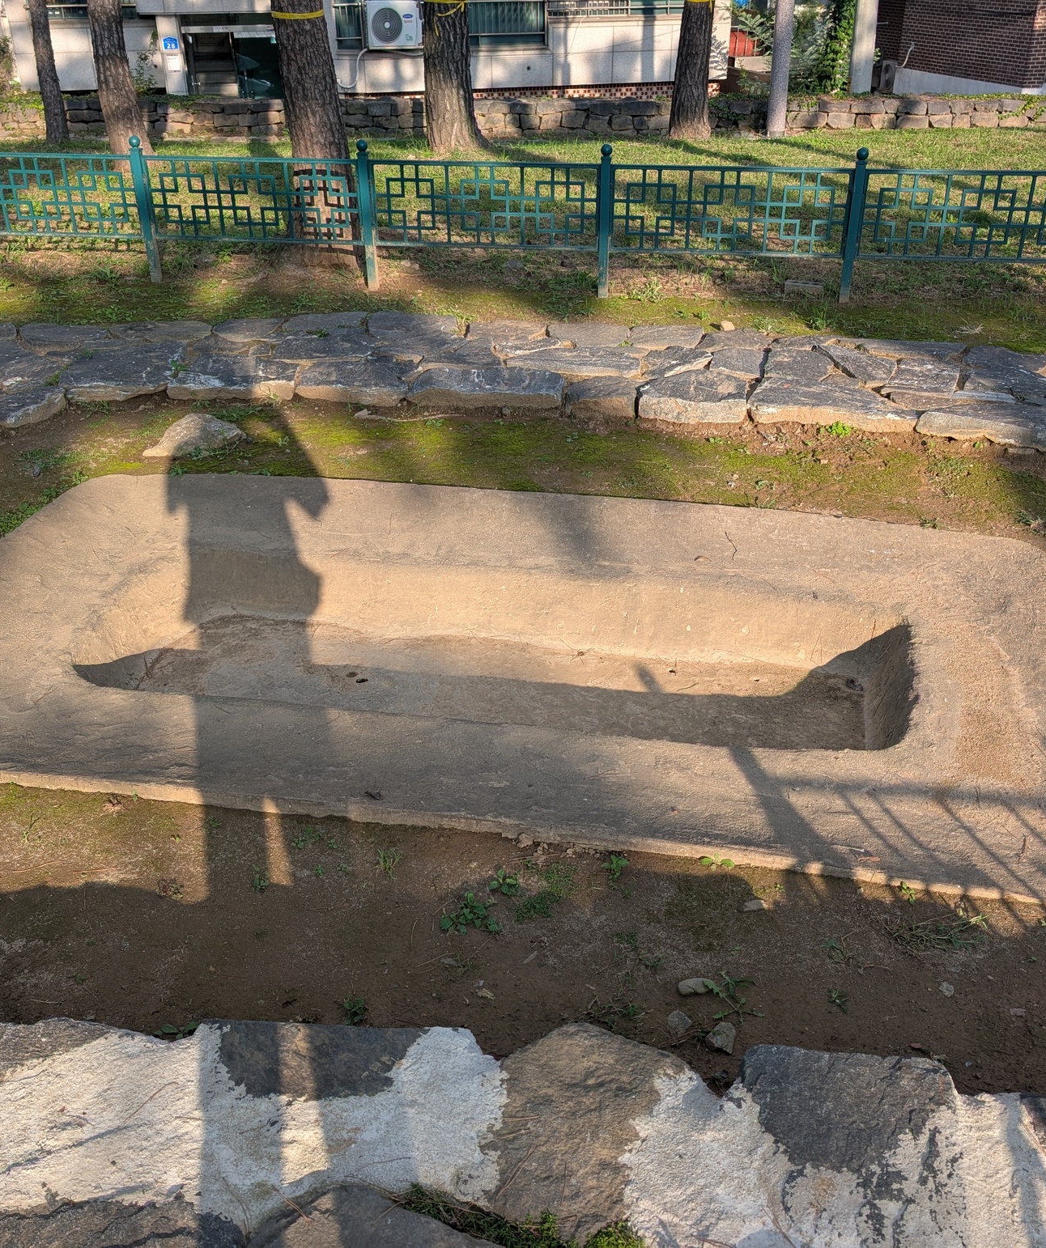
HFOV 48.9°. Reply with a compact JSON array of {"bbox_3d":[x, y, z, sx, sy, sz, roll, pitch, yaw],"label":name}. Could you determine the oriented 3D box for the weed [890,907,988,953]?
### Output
[{"bbox_3d":[0.881,0.650,2.445,0.185,0.050,0.095,0,29,0],"label":"weed"}]

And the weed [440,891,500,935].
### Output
[{"bbox_3d":[-0.115,0.629,2.501,0.125,0.045,0.100,0,29,0],"label":"weed"}]

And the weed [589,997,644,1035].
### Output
[{"bbox_3d":[0.181,0.768,2.250,0.110,0.040,0.080,0,29,0],"label":"weed"}]

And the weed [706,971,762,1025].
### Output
[{"bbox_3d":[0.420,0.747,2.286,0.110,0.045,0.110,0,29,0],"label":"weed"}]

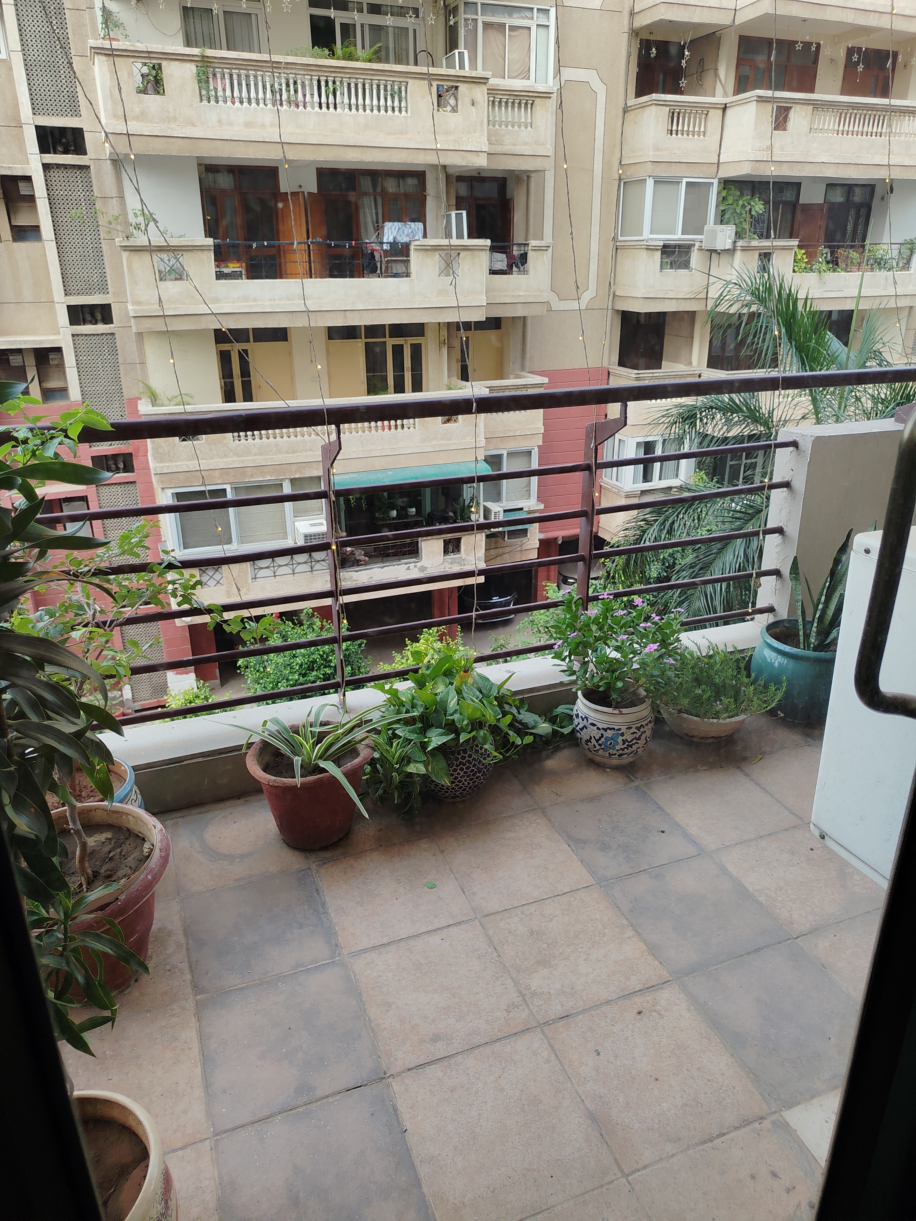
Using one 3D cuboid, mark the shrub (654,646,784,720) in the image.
[{"bbox_3d":[0.804,0.201,2.623,0.385,0.170,0.340,-9,24,-20],"label":"shrub"}]

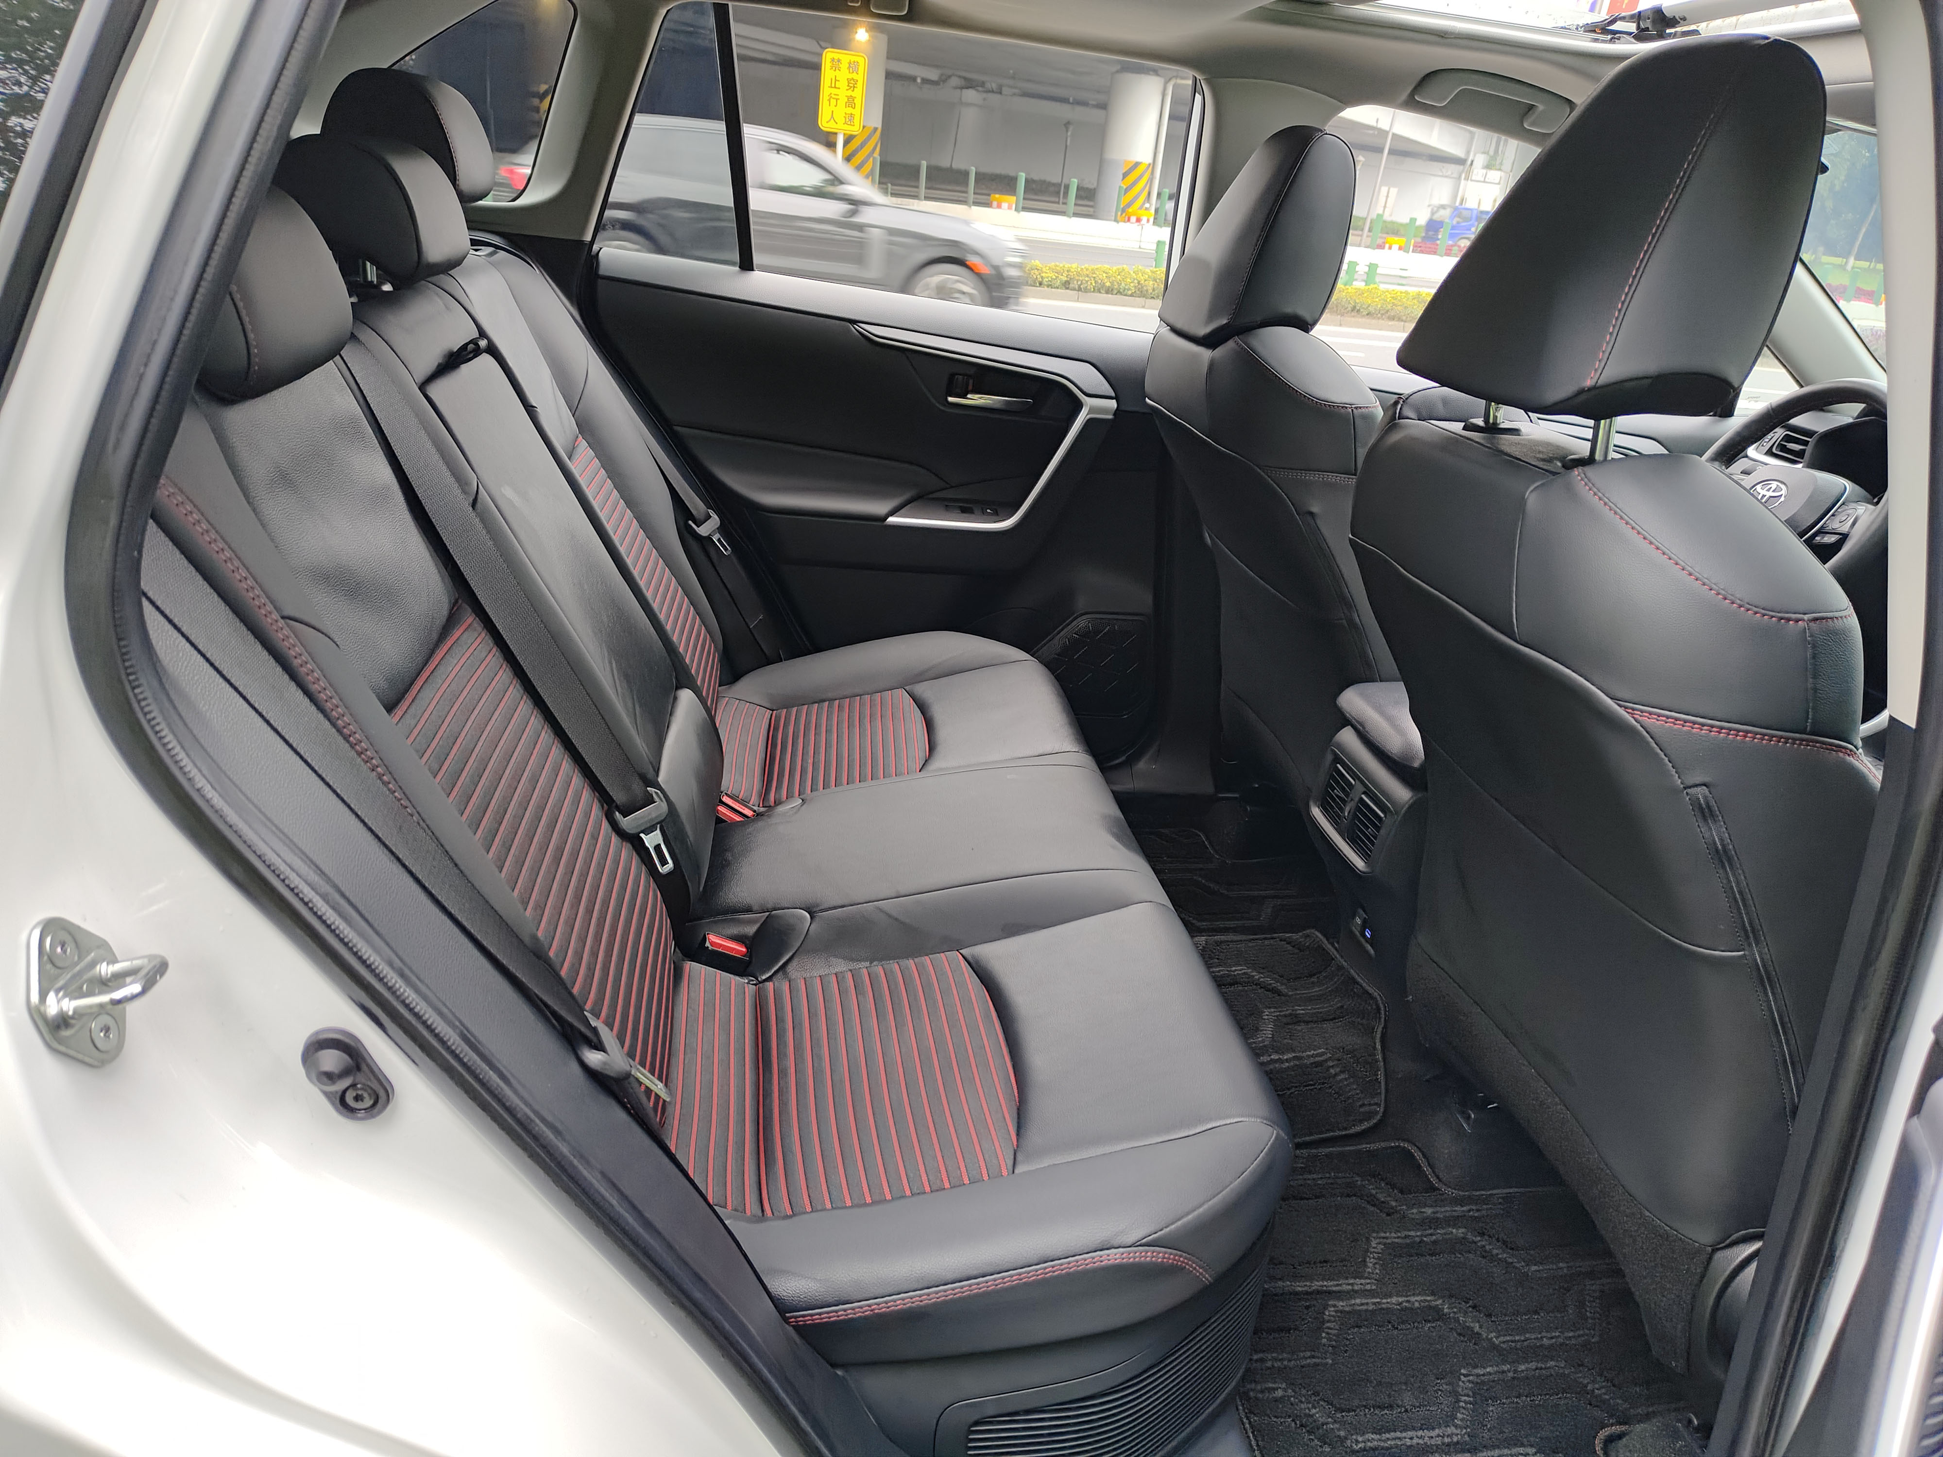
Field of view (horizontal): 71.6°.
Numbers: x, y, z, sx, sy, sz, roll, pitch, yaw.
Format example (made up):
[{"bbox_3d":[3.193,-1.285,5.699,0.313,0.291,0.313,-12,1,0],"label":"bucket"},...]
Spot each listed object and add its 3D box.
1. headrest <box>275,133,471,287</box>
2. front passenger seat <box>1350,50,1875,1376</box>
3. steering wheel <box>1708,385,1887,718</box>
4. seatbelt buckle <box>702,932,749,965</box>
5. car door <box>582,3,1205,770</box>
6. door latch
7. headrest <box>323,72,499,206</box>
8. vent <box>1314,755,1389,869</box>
[{"bbox_3d":[-0.524,-0.448,1.145,0.120,0.115,0.250,-9,24,-4],"label":"headrest"},{"bbox_3d":[0.716,0.038,1.132,0.800,1.050,0.520,3,23,-9],"label":"front passenger seat"},{"bbox_3d":[1.123,-0.306,1.853,0.110,0.370,0.370,27,17,-18],"label":"steering wheel"},{"bbox_3d":[-0.230,0.208,1.275,0.045,0.032,0.025,20,26,29],"label":"seatbelt buckle"},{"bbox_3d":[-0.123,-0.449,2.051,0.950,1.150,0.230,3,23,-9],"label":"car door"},{"bbox_3d":[-0.342,0.103,0.525,0.040,0.055,0.046,-14,12,28],"label":"door latch"},{"bbox_3d":[-0.602,-0.634,1.432,0.130,0.125,0.270,-9,24,-4],"label":"headrest"},{"bbox_3d":[0.434,0.090,1.503,0.035,0.083,0.160,16,20,-14],"label":"vent"}]

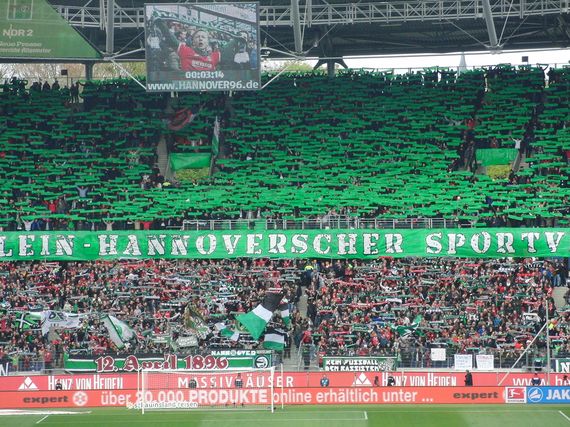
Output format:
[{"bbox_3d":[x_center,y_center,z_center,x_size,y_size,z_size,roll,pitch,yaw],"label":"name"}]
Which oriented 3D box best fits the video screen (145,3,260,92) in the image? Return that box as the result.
[{"bbox_3d":[-5.630,-11.430,177.000,7.820,5.980,0.800,-1,0,0],"label":"video screen"}]

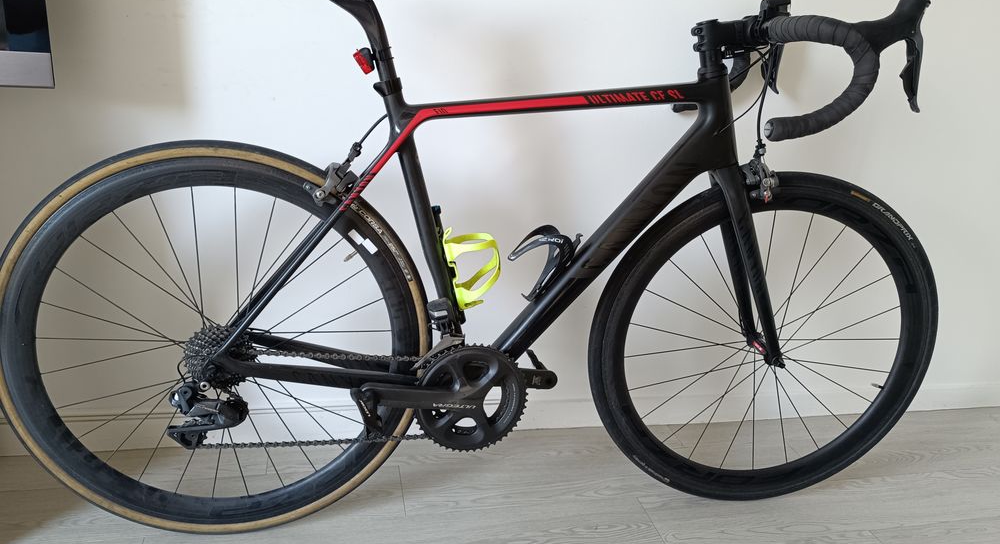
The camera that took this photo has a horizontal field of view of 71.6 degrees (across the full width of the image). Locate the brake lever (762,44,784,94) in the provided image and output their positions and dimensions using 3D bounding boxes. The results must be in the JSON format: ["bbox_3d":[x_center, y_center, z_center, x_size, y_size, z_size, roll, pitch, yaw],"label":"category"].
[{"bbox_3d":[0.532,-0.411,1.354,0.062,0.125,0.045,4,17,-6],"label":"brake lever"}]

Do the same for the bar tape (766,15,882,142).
[{"bbox_3d":[0.437,-0.282,1.015,0.146,0.172,0.173,4,17,-6],"label":"bar tape"}]

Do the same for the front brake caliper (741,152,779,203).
[{"bbox_3d":[0.450,-0.162,1.203,0.053,0.083,0.075,4,17,-6],"label":"front brake caliper"}]

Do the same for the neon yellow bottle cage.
[{"bbox_3d":[-0.043,-0.013,1.152,0.089,0.144,0.076,-17,19,-6],"label":"neon yellow bottle cage"}]

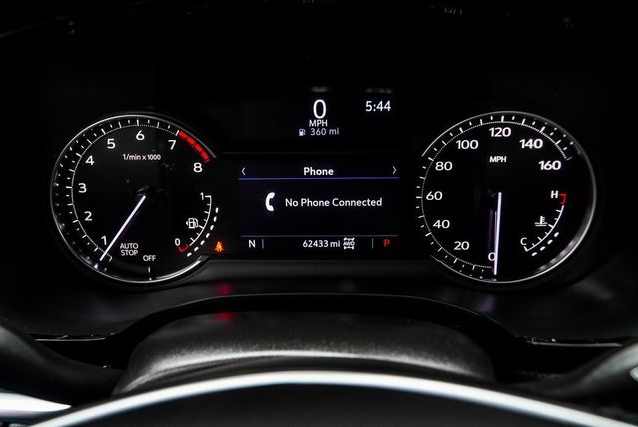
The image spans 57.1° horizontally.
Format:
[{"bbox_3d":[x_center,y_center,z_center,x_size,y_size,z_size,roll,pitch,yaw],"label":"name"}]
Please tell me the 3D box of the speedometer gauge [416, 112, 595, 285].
[{"bbox_3d":[0.113,-0.009,0.352,0.105,0.102,0.020,0,1,1],"label":"speedometer gauge"}]

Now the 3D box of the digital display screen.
[{"bbox_3d":[0.000,-0.004,0.362,0.100,0.058,0.010,0,1,1],"label":"digital display screen"}]

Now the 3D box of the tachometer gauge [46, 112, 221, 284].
[{"bbox_3d":[-0.111,-0.009,0.357,0.103,0.102,0.020,0,1,1],"label":"tachometer gauge"}]

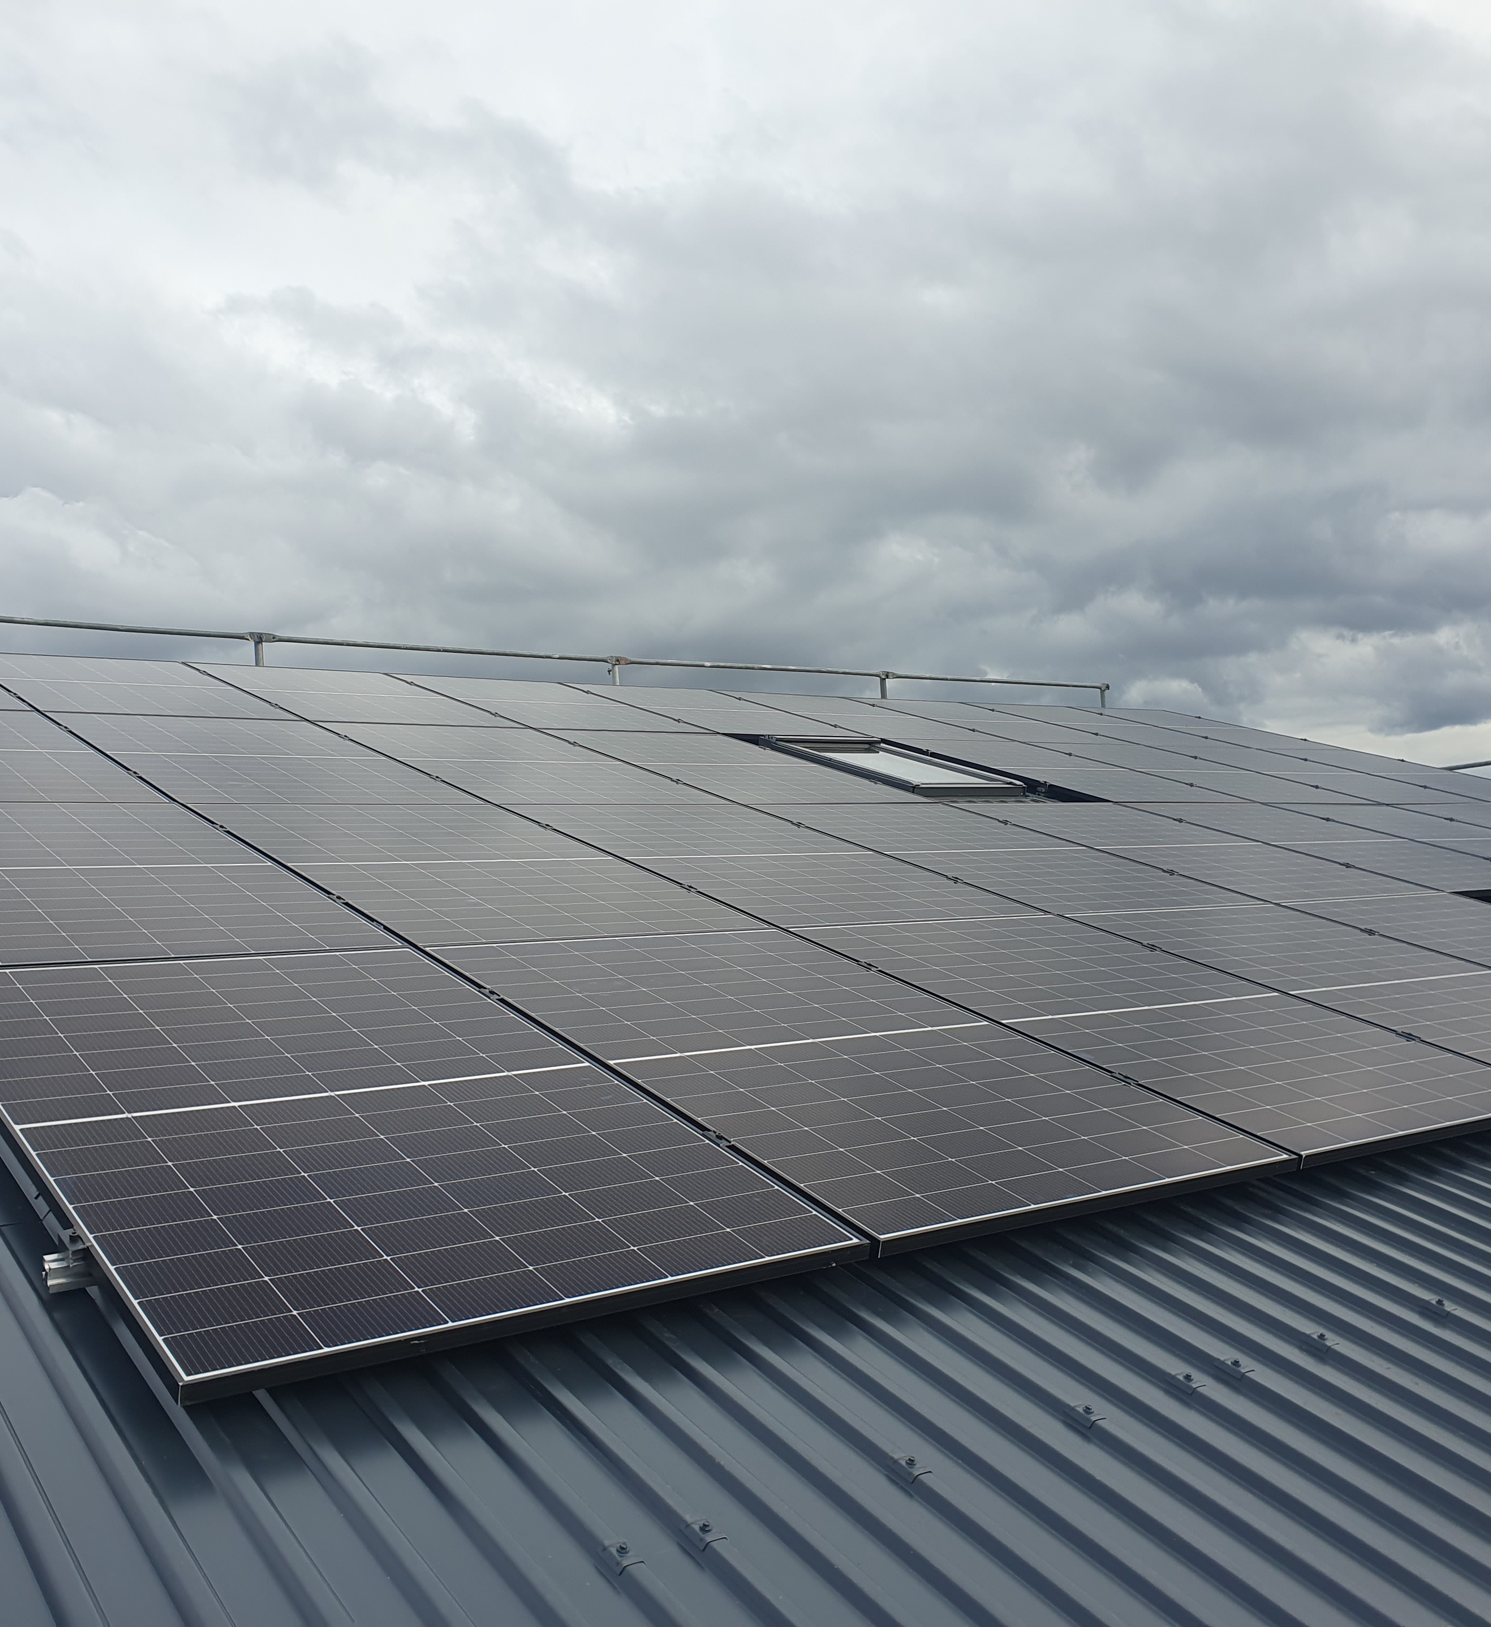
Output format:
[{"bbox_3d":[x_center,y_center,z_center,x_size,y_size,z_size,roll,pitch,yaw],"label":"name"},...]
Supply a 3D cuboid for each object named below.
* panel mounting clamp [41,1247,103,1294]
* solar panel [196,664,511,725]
[{"bbox_3d":[-0.965,0.657,2.345,0.090,0.050,0.045,0,12,-37],"label":"panel mounting clamp"},{"bbox_3d":[-2.077,-0.604,8.608,1.125,0.040,1.750,0,12,-37],"label":"solar panel"}]

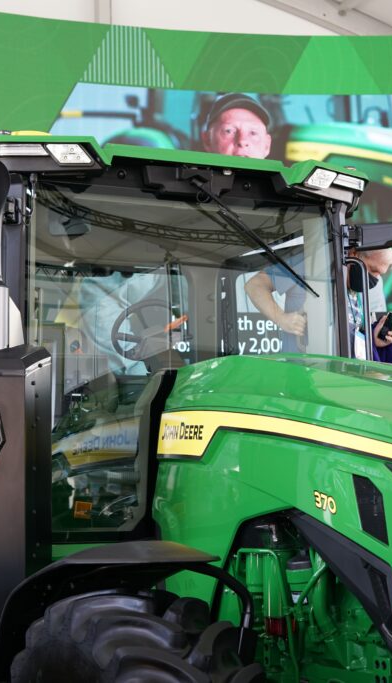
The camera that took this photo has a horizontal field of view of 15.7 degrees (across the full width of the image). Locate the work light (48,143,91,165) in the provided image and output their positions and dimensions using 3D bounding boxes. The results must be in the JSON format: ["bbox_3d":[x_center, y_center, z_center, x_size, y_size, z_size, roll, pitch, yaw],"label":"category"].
[{"bbox_3d":[-0.514,-0.755,5.715,0.195,0.083,0.067,1,-8,-12],"label":"work light"}]

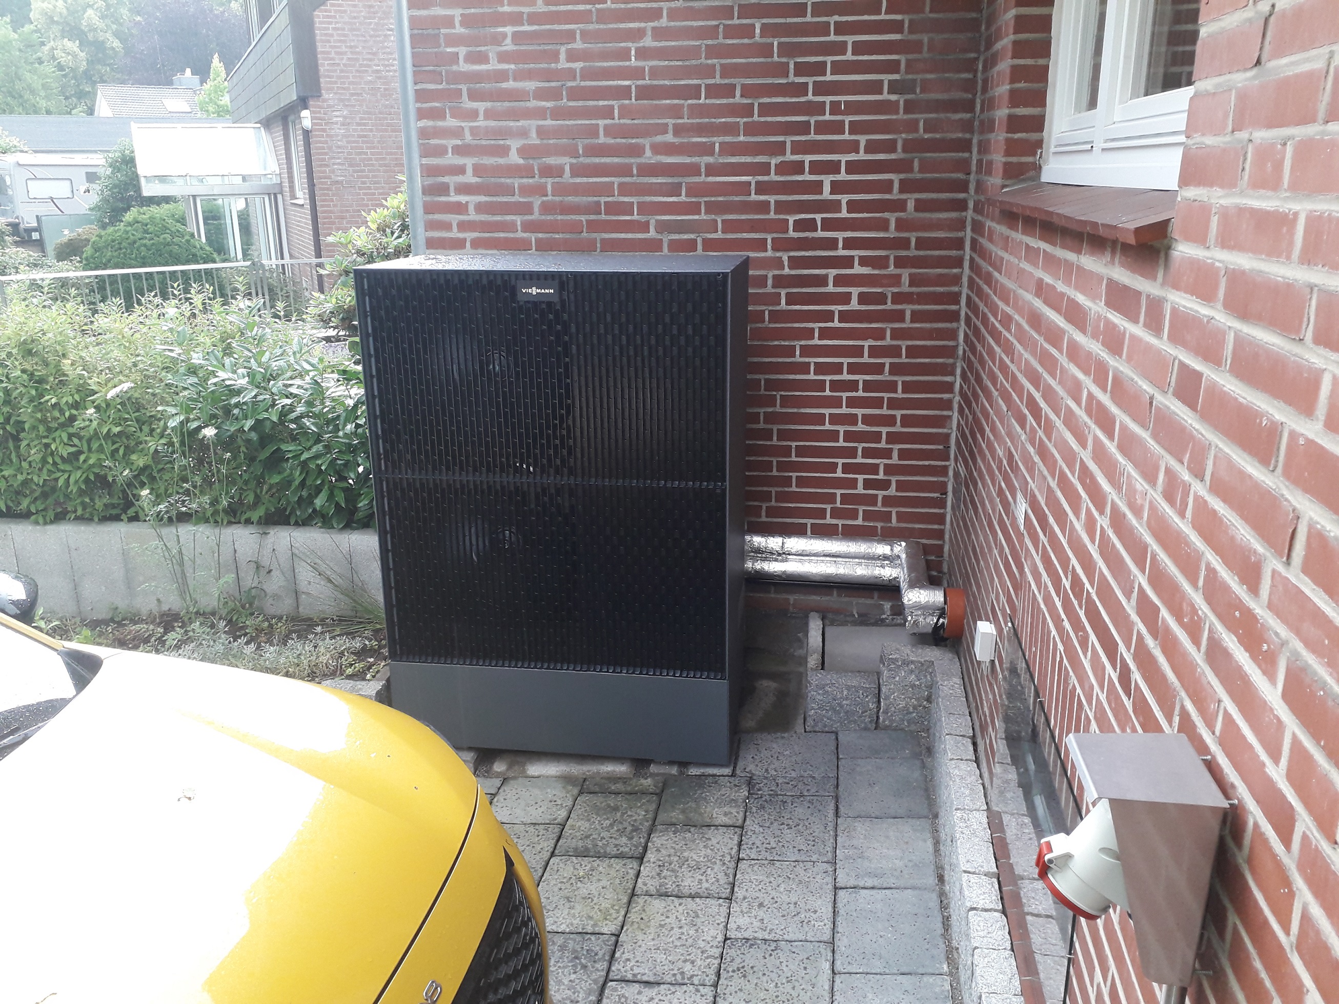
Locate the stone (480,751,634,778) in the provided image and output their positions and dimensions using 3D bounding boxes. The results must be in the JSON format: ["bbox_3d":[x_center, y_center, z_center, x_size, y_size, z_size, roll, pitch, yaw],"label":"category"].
[{"bbox_3d":[-0.371,0.936,3.637,0.500,0.070,0.170,0,18,10],"label":"stone"}]

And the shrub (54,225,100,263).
[{"bbox_3d":[-7.728,-3.251,13.930,0.850,0.850,0.850,-10,20,-27],"label":"shrub"}]

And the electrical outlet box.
[{"bbox_3d":[0.840,0.370,2.783,0.045,0.082,0.072,2,18,9],"label":"electrical outlet box"}]

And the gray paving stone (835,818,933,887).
[{"bbox_3d":[0.618,1.030,2.987,0.274,0.070,0.320,-3,18,11],"label":"gray paving stone"}]

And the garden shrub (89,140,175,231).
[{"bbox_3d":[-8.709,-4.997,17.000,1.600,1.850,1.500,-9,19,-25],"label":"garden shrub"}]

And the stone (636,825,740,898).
[{"bbox_3d":[0.064,1.046,2.978,0.260,0.060,0.313,-2,18,10],"label":"stone"}]

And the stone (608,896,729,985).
[{"bbox_3d":[0.012,1.173,2.739,0.272,0.070,0.320,-3,18,11],"label":"stone"}]

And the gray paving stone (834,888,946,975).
[{"bbox_3d":[0.569,1.135,2.713,0.275,0.060,0.315,0,18,10],"label":"gray paving stone"}]

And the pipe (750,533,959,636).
[{"bbox_3d":[0.597,0.286,3.742,0.805,0.190,0.570,2,18,8],"label":"pipe"}]

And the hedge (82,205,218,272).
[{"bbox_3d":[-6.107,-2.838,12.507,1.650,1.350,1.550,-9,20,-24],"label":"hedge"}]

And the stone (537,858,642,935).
[{"bbox_3d":[-0.230,1.105,2.883,0.260,0.060,0.312,-2,18,10],"label":"stone"}]

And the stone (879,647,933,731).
[{"bbox_3d":[0.810,0.638,3.610,0.185,0.265,0.130,2,17,9],"label":"stone"}]

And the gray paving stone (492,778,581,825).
[{"bbox_3d":[-0.438,1.007,3.417,0.282,0.070,0.261,-3,18,11],"label":"gray paving stone"}]

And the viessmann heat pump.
[{"bbox_3d":[-0.337,-0.002,3.579,1.144,1.600,0.600,2,18,8],"label":"viessmann heat pump"}]

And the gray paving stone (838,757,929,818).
[{"bbox_3d":[0.675,0.927,3.308,0.280,0.060,0.325,0,18,10],"label":"gray paving stone"}]

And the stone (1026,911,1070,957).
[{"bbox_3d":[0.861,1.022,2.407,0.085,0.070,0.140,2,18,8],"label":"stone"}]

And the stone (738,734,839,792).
[{"bbox_3d":[0.394,0.900,3.476,0.329,0.070,0.385,-3,18,11],"label":"stone"}]

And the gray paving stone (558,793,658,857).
[{"bbox_3d":[-0.182,1.033,3.248,0.271,0.070,0.327,-3,18,11],"label":"gray paving stone"}]

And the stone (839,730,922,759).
[{"bbox_3d":[0.712,0.851,3.523,0.278,0.070,0.167,-3,18,11],"label":"stone"}]

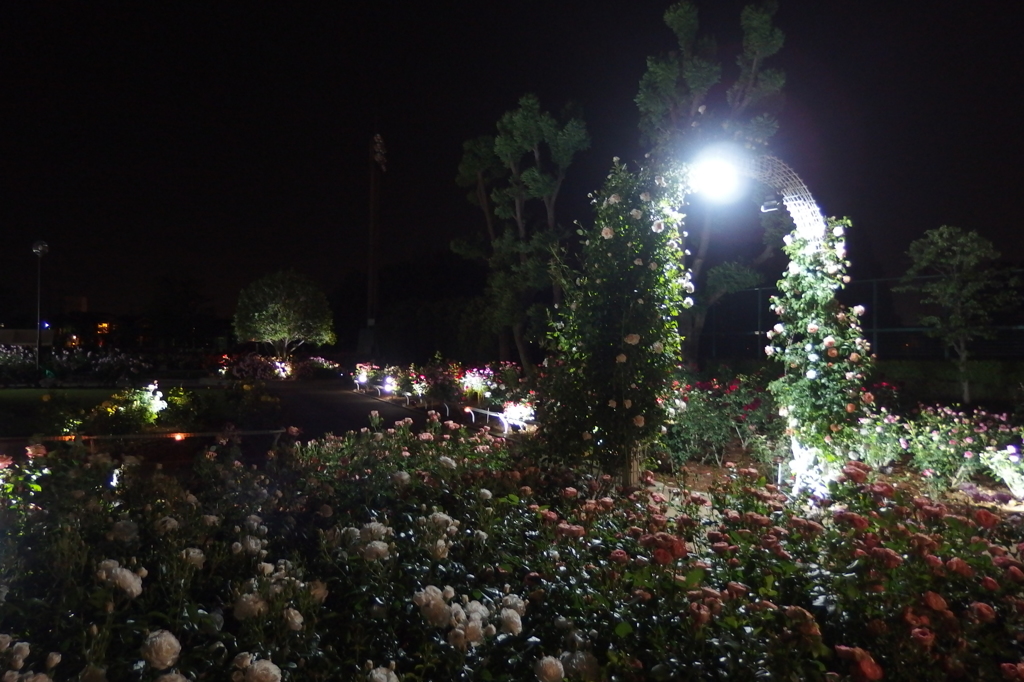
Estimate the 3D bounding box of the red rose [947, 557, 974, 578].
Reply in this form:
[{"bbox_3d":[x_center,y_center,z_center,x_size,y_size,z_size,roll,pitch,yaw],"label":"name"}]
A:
[{"bbox_3d":[1.517,0.766,2.500,0.095,0.069,0.090,1,0,31],"label":"red rose"}]

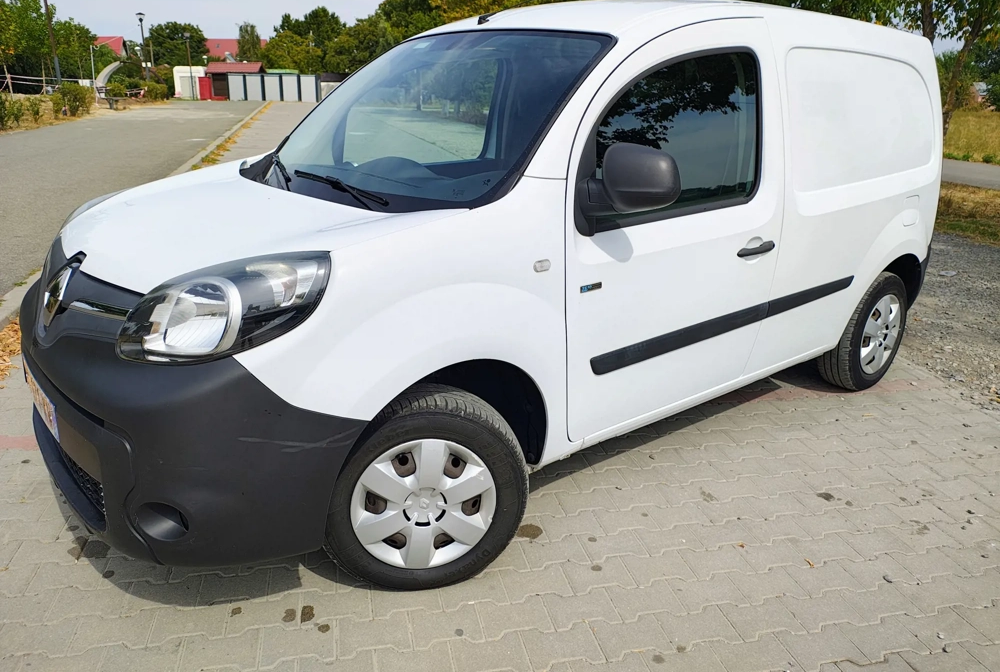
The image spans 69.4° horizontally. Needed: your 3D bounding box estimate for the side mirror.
[{"bbox_3d":[0.397,-0.463,2.089,0.170,0.200,0.210,-13,23,-36],"label":"side mirror"}]

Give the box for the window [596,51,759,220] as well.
[{"bbox_3d":[0.606,-0.681,2.395,0.900,0.550,0.070,-13,13,-36],"label":"window"}]

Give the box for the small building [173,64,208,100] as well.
[{"bbox_3d":[-24.506,-20.008,57.000,2.500,2.450,2.100,1,19,-3],"label":"small building"}]

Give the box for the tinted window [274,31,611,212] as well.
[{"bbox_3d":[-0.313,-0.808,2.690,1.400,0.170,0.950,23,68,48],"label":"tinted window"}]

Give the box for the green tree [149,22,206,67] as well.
[{"bbox_3d":[-34.831,-30.167,78.000,6.400,6.990,6.000,1,19,0],"label":"green tree"}]

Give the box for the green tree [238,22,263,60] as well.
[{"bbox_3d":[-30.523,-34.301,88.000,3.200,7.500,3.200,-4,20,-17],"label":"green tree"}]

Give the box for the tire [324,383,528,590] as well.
[{"bbox_3d":[-0.237,0.454,2.178,0.630,0.625,0.205,-3,19,-12],"label":"tire"}]

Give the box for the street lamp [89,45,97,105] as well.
[{"bbox_3d":[-19.652,-12.602,35.000,0.200,2.830,0.200,1,19,0],"label":"street lamp"}]

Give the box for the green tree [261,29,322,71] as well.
[{"bbox_3d":[-17.899,-23.358,62.000,5.400,5.370,5.000,1,19,0],"label":"green tree"}]

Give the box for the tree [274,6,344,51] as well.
[{"bbox_3d":[-20.575,-30.852,78.000,7.600,8.850,7.000,1,19,0],"label":"tree"}]

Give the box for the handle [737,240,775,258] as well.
[{"bbox_3d":[0.936,-0.328,2.663,0.215,0.050,0.060,-13,23,-36],"label":"handle"}]

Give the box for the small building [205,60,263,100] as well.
[{"bbox_3d":[-19.191,-18.567,52.500,3.900,2.550,3.000,-1,19,-6],"label":"small building"}]

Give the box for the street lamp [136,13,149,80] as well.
[{"bbox_3d":[-20.069,-15.762,41.000,0.530,4.820,0.530,1,19,0],"label":"street lamp"}]

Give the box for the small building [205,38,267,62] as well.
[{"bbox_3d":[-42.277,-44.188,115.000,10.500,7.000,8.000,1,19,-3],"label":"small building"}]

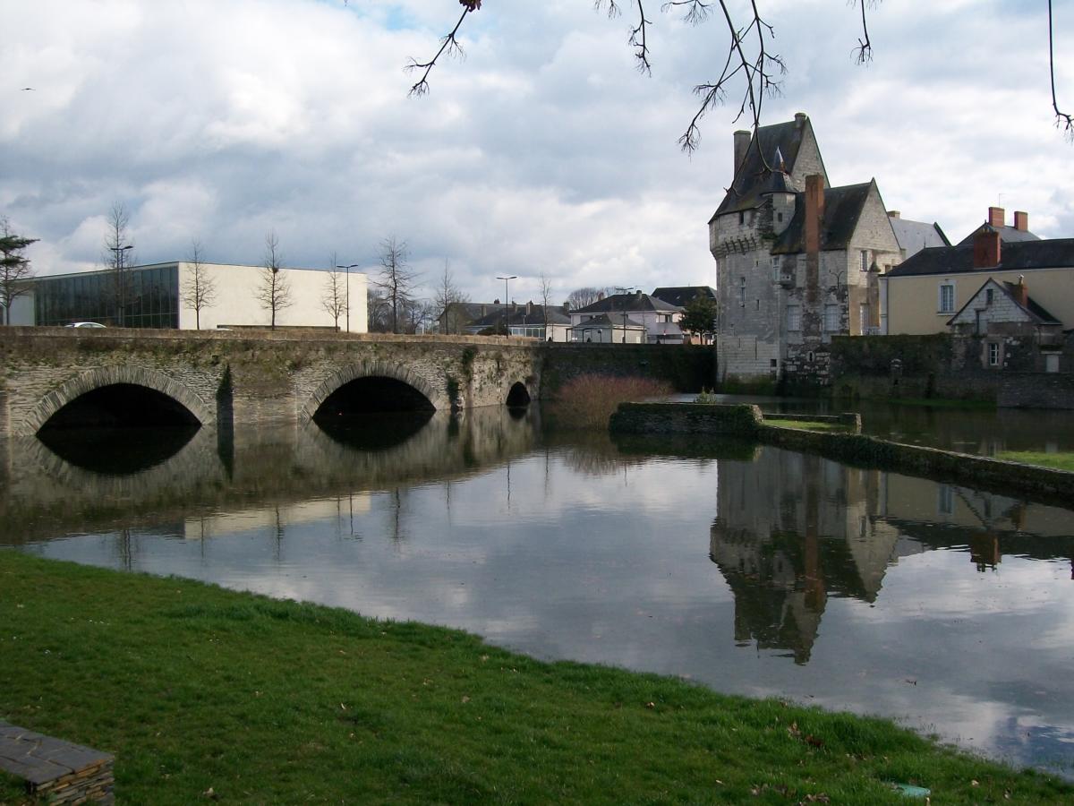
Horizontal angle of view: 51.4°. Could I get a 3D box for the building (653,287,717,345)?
[{"bbox_3d":[21.313,-11.993,159.790,13.000,9.470,9.000,1,3,27],"label":"building"}]

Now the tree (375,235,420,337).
[{"bbox_3d":[-11.316,-9.027,90.895,3.500,9.120,3.500,0,3,0],"label":"tree"}]

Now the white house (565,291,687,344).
[{"bbox_3d":[11.796,-10.471,144.505,12.200,7.920,8.000,1,3,33],"label":"white house"}]

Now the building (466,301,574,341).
[{"bbox_3d":[-1.654,-8.210,120.560,10.500,5.520,7.000,1,3,33],"label":"building"}]

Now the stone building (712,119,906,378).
[{"bbox_3d":[24.079,-13.856,101.541,9.690,24.110,14.790,-3,4,-44],"label":"stone building"}]

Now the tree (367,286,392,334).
[{"bbox_3d":[-20.423,-10.988,144.792,4.500,8.570,4.500,0,3,0],"label":"tree"}]

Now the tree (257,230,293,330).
[{"bbox_3d":[-19.398,-8.420,82.403,2.600,8.570,2.600,0,3,0],"label":"tree"}]

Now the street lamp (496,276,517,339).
[{"bbox_3d":[-2.497,-7.397,91.992,2.100,6.240,0.350,1,3,36],"label":"street lamp"}]

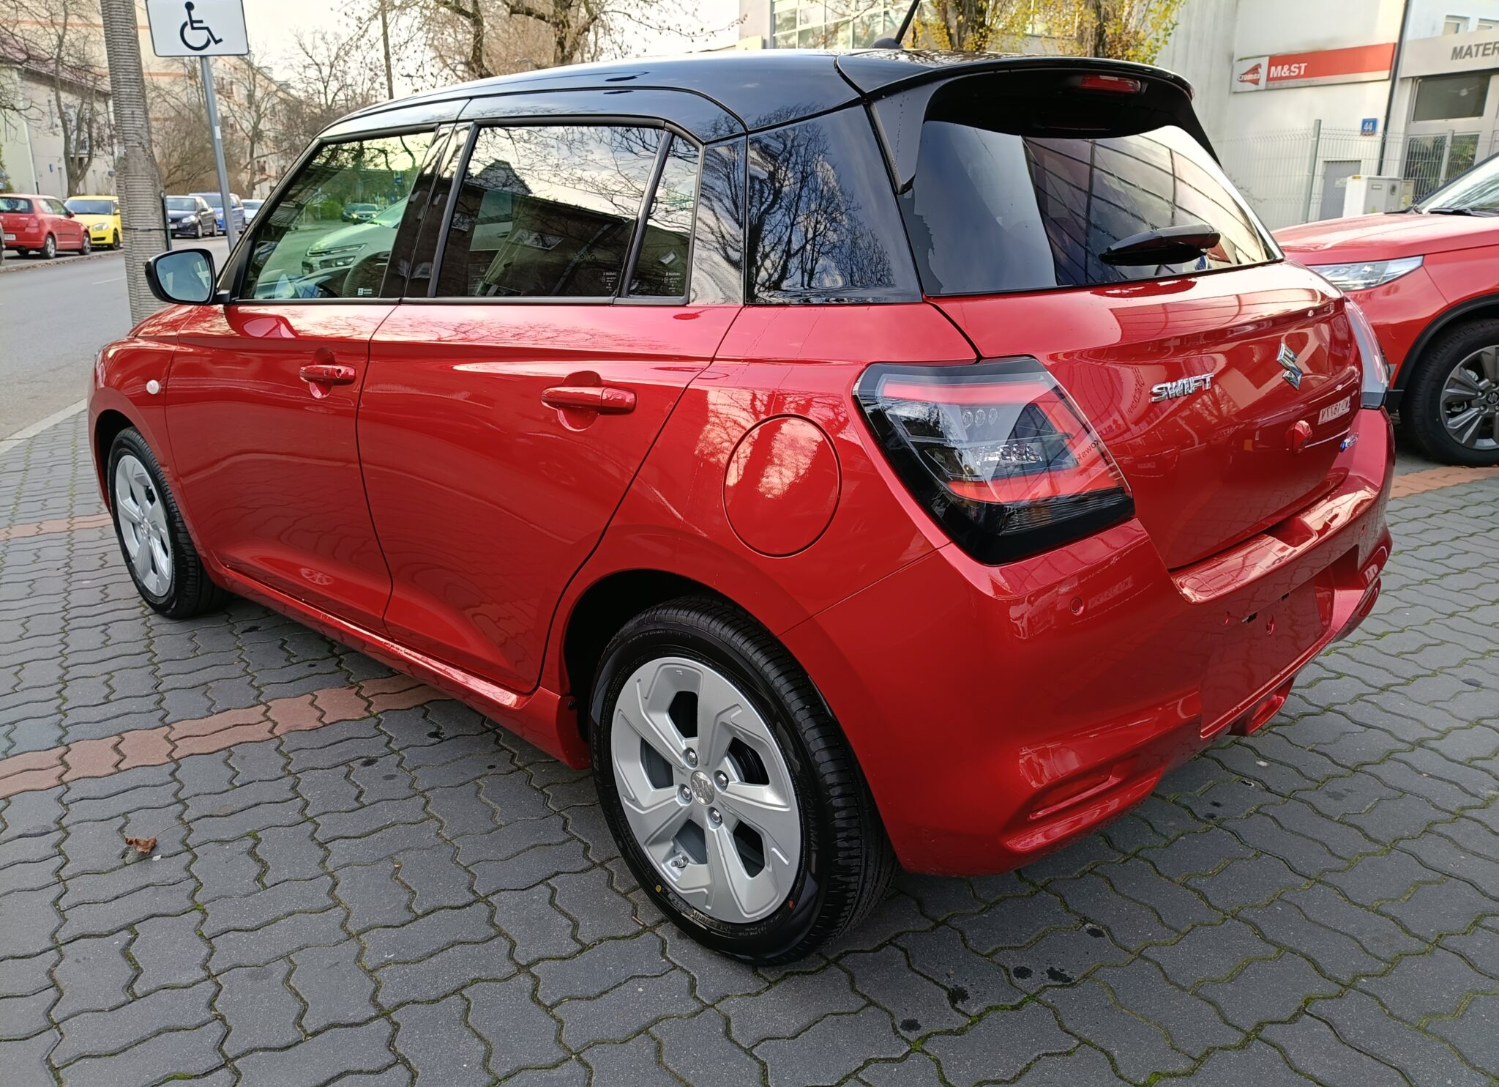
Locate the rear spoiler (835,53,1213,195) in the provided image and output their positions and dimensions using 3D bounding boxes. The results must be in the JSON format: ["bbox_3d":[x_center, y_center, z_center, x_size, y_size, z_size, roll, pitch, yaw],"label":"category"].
[{"bbox_3d":[0.525,-0.737,2.009,0.270,0.240,1.130,14,22,42],"label":"rear spoiler"}]

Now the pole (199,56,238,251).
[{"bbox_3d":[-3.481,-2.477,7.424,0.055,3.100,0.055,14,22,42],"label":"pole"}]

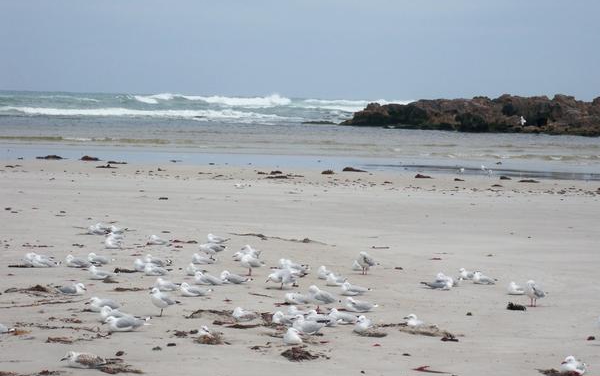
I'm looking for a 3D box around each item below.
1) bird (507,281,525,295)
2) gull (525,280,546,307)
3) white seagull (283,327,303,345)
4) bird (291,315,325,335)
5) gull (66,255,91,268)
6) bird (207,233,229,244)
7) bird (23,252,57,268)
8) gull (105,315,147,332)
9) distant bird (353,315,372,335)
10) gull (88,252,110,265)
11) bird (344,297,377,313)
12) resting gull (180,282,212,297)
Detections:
[{"bbox_3d":[2.584,1.177,21.401,0.350,0.155,0.140,-1,3,-30],"label":"bird"},{"bbox_3d":[2.641,1.176,20.238,0.340,0.290,0.145,-1,4,-45],"label":"gull"},{"bbox_3d":[-0.062,1.358,16.689,0.145,0.163,0.340,2,3,18],"label":"white seagull"},{"bbox_3d":[0.075,1.124,15.036,0.340,0.170,0.140,0,3,-28],"label":"bird"},{"bbox_3d":[-2.860,0.950,23.603,0.360,0.169,0.140,0,3,-22],"label":"gull"},{"bbox_3d":[-1.087,0.663,24.021,0.380,0.135,0.130,0,3,-35],"label":"bird"},{"bbox_3d":[-3.331,0.930,23.503,0.380,0.200,0.150,0,3,-22],"label":"bird"},{"bbox_3d":[-1.401,1.104,14.868,0.370,0.130,0.140,1,3,-13],"label":"gull"},{"bbox_3d":[0.622,1.319,17.524,0.140,0.183,0.350,3,3,31],"label":"distant bird"},{"bbox_3d":[-2.249,0.799,20.325,0.380,0.140,0.135,-1,3,-36],"label":"gull"},{"bbox_3d":[0.573,1.072,16.752,0.350,0.140,0.130,1,3,-20],"label":"bird"},{"bbox_3d":[-0.989,0.977,17.605,0.350,0.147,0.130,0,3,-28],"label":"resting gull"}]

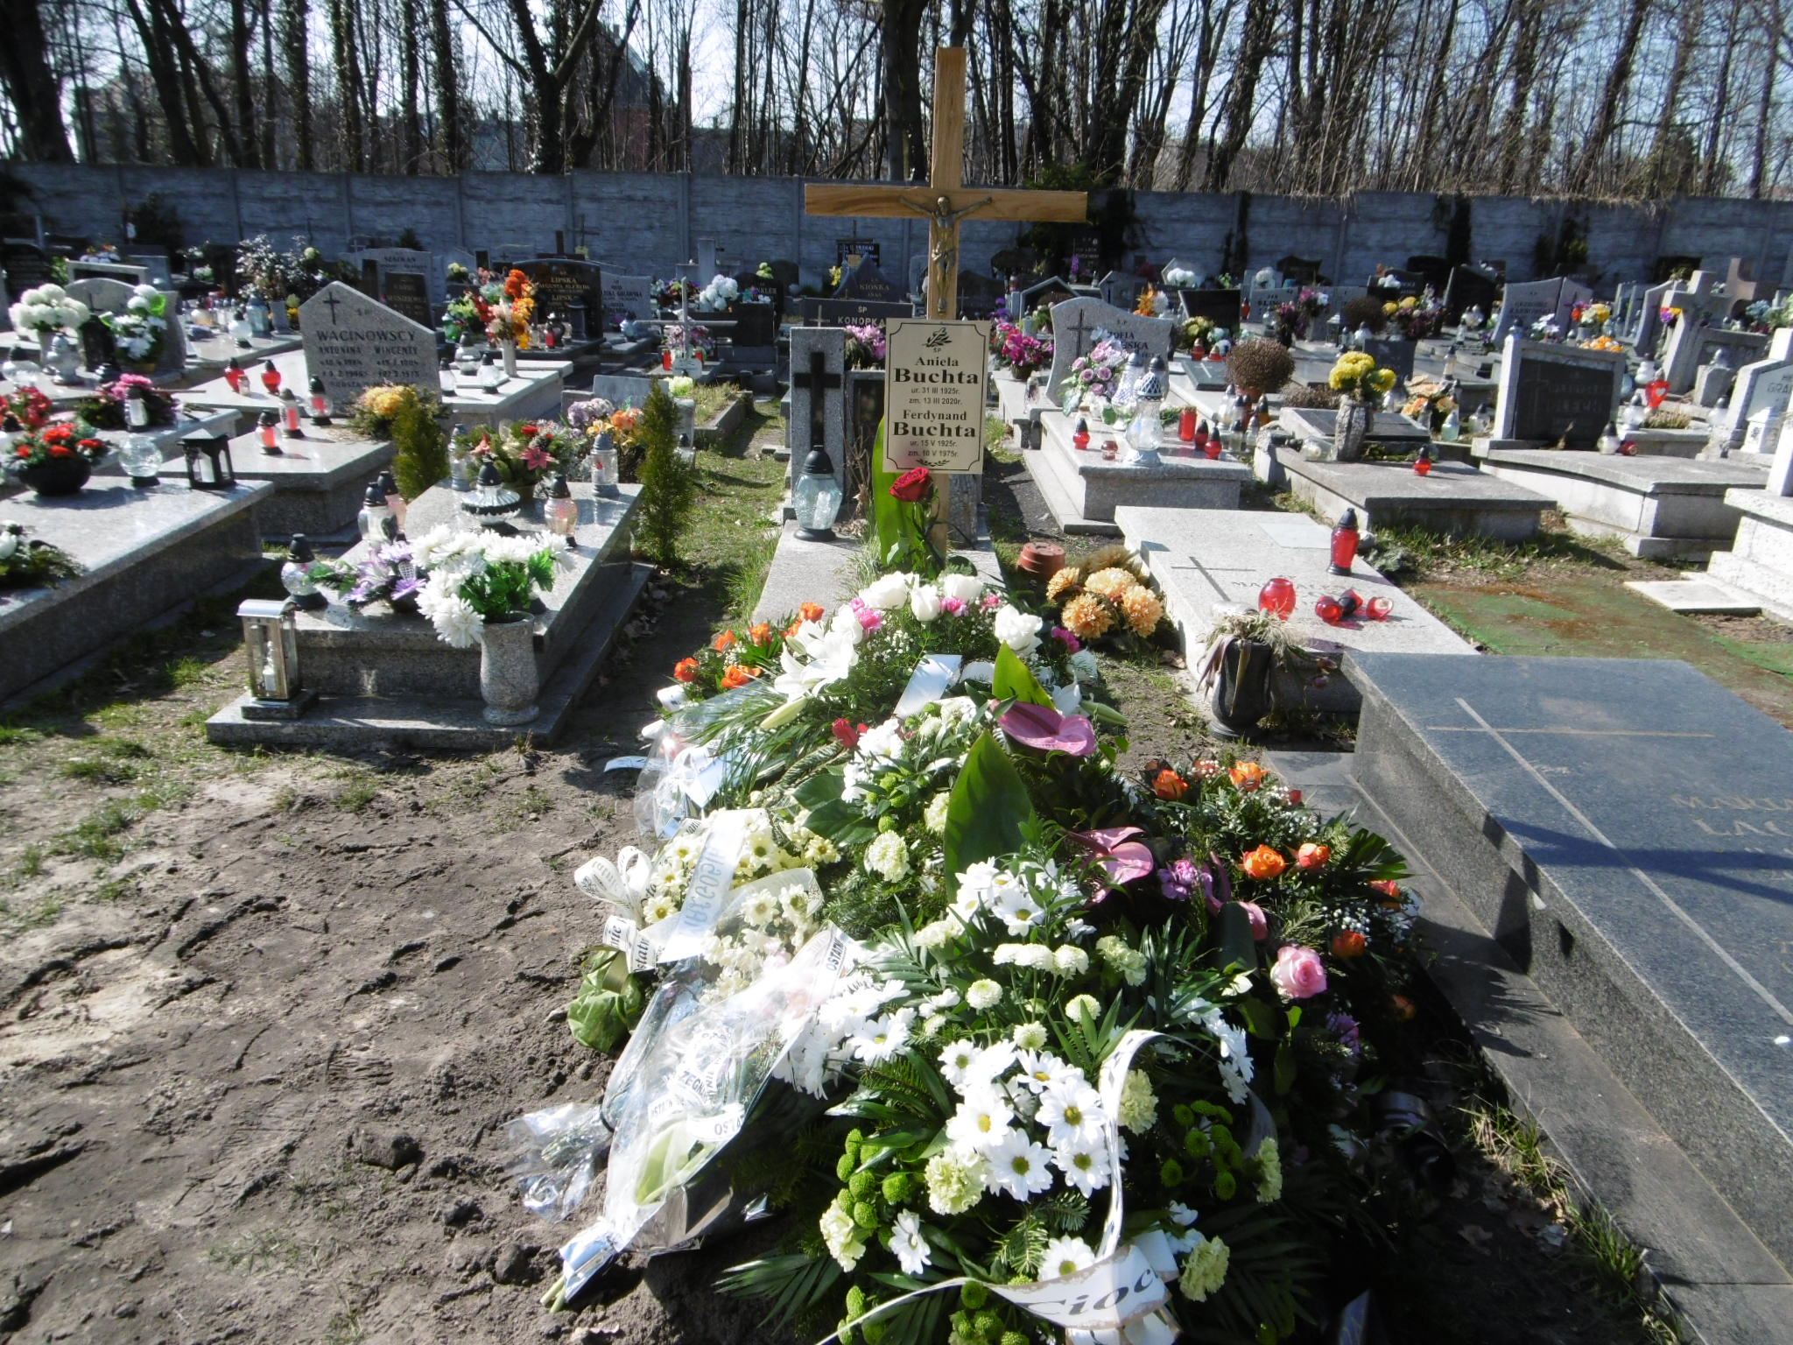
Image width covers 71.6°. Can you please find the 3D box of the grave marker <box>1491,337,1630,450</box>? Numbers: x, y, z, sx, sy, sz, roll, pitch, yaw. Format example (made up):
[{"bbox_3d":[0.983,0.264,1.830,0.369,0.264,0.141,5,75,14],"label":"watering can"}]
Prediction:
[{"bbox_3d":[4.036,-1.716,7.548,0.680,0.600,0.140,-1,20,-6],"label":"grave marker"}]

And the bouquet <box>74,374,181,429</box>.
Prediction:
[{"bbox_3d":[-4.024,-1.436,6.534,0.500,0.240,0.370,1,20,0],"label":"bouquet"}]

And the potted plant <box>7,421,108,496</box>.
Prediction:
[{"bbox_3d":[-3.349,-0.862,4.949,0.380,0.280,0.360,1,20,0],"label":"potted plant"}]

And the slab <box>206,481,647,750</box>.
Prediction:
[{"bbox_3d":[-1.478,-0.277,4.328,0.970,0.430,1.840,1,20,-1],"label":"slab"}]

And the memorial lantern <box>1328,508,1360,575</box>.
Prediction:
[{"bbox_3d":[1.692,-0.497,4.670,0.106,0.255,0.106,1,20,-2],"label":"memorial lantern"}]

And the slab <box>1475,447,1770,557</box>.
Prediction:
[{"bbox_3d":[4.138,-1.011,6.907,0.980,0.370,1.620,-1,20,-6],"label":"slab"}]

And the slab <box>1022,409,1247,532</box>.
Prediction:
[{"bbox_3d":[1.342,-1.196,7.175,0.970,0.360,2.100,1,20,0],"label":"slab"}]

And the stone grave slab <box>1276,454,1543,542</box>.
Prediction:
[{"bbox_3d":[2.634,-0.945,6.474,0.913,0.200,1.280,1,20,-2],"label":"stone grave slab"}]

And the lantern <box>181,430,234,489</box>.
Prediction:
[{"bbox_3d":[-2.798,-0.871,5.089,0.140,0.230,0.140,1,20,-2],"label":"lantern"}]

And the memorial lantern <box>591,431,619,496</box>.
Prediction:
[{"bbox_3d":[-1.149,-0.825,4.888,0.105,0.240,0.105,1,20,0],"label":"memorial lantern"}]

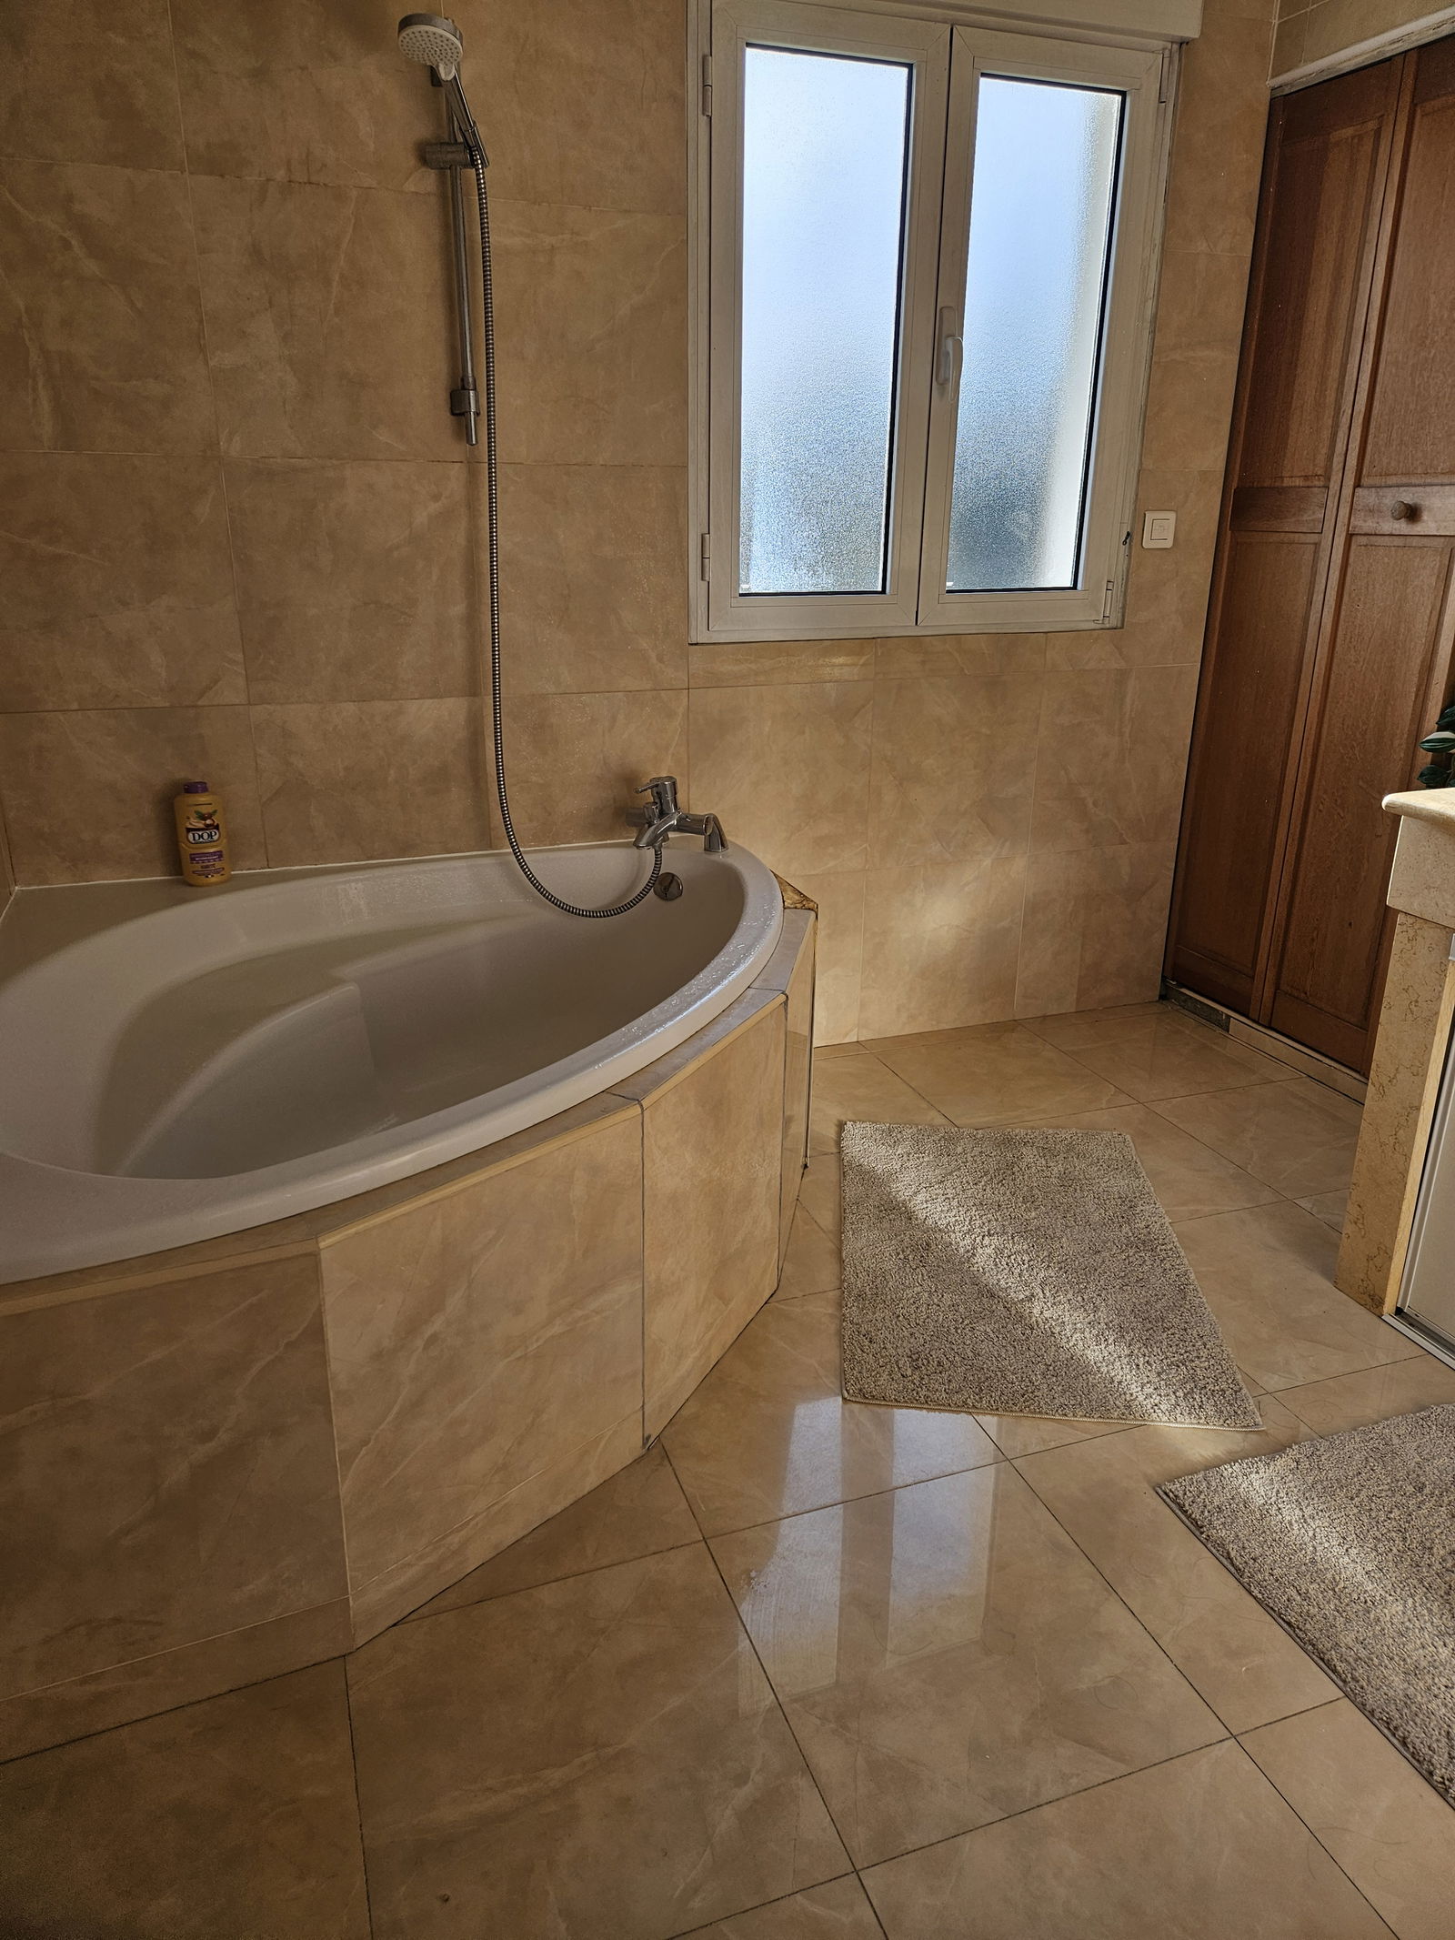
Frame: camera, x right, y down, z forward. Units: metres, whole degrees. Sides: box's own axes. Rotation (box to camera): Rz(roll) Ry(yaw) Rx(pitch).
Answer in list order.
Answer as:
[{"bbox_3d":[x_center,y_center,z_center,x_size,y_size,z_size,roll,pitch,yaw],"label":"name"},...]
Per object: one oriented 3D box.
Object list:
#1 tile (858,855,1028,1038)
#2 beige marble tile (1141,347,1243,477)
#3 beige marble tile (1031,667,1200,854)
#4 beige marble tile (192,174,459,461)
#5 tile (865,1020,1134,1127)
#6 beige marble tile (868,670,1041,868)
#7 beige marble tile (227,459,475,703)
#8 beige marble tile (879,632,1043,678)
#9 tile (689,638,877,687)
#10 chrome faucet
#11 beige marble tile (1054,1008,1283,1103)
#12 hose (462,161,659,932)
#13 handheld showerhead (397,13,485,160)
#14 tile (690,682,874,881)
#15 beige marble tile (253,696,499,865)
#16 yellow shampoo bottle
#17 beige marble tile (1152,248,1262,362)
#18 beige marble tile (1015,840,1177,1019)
[{"bbox_3d":[0.508,-0.051,3.048,0.420,0.421,0.012,-7,21,-19],"label":"tile"},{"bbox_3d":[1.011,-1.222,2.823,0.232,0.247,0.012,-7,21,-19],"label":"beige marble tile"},{"bbox_3d":[0.941,-0.511,3.151,0.444,0.439,0.015,-7,20,-18],"label":"beige marble tile"},{"bbox_3d":[-0.674,-1.109,2.223,0.420,0.423,0.012,-7,21,-19],"label":"beige marble tile"},{"bbox_3d":[0.614,0.240,2.992,0.435,0.015,0.505,-7,20,-18],"label":"tile"},{"bbox_3d":[0.527,-0.464,3.012,0.435,0.439,0.015,-7,20,-18],"label":"beige marble tile"},{"bbox_3d":[-0.699,-0.739,2.459,0.444,0.439,0.015,-7,20,-18],"label":"beige marble tile"},{"bbox_3d":[0.527,-0.715,2.925,0.435,0.093,0.015,-7,20,-18],"label":"beige marble tile"},{"bbox_3d":[0.117,-0.668,2.789,0.435,0.091,0.015,-7,20,-18],"label":"tile"},{"bbox_3d":[-0.118,-0.303,2.567,0.197,0.150,0.155,9,21,24],"label":"chrome faucet"},{"bbox_3d":[1.008,0.197,3.002,0.432,0.012,0.433,-7,21,-19],"label":"beige marble tile"},{"bbox_3d":[-0.281,-0.745,2.374,0.319,1.315,0.080,-7,21,-19],"label":"hose"},{"bbox_3d":[-0.458,-1.464,2.143,0.100,0.240,0.070,2,63,16],"label":"handheld showerhead"},{"bbox_3d":[0.114,-0.403,2.773,0.420,0.423,0.012,-7,21,-19],"label":"tile"},{"bbox_3d":[-0.676,-0.364,2.487,0.420,0.313,0.012,-7,21,-19],"label":"beige marble tile"},{"bbox_3d":[-0.953,-0.247,2.343,0.080,0.188,0.050,-7,21,-19],"label":"yellow shampoo bottle"},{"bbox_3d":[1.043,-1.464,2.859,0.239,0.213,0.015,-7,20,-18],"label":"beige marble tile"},{"bbox_3d":[0.936,-0.100,3.291,0.435,0.433,0.015,-7,20,-18],"label":"beige marble tile"}]

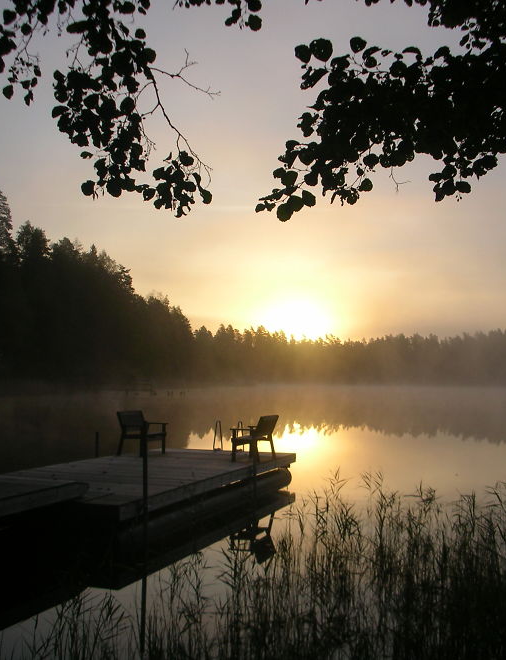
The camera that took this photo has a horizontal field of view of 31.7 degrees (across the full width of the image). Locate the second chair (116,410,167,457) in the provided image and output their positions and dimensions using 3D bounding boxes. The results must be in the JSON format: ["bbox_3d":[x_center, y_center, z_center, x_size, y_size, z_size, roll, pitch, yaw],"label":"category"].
[{"bbox_3d":[-2.180,2.029,17.394,0.660,0.847,0.686,-2,-4,39],"label":"second chair"}]

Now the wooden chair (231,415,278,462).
[{"bbox_3d":[0.039,2.015,16.582,0.686,0.847,0.660,-1,-4,30],"label":"wooden chair"}]

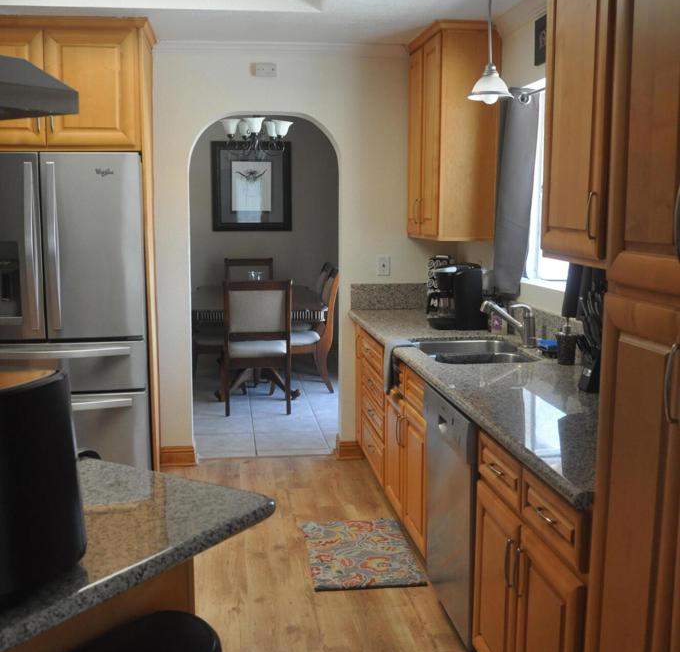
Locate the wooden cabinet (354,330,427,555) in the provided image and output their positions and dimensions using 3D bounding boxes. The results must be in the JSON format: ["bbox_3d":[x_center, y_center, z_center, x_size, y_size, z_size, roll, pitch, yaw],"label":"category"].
[{"bbox_3d":[0.525,0.494,4.483,0.608,0.874,1.853,-1,8,-8],"label":"wooden cabinet"}]

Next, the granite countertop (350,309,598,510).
[{"bbox_3d":[0.621,0.148,3.668,0.655,0.042,3.382,-1,8,-8],"label":"granite countertop"}]

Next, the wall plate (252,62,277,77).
[{"bbox_3d":[-0.417,-1.441,4.954,0.120,0.073,0.015,-1,8,-8],"label":"wall plate"}]

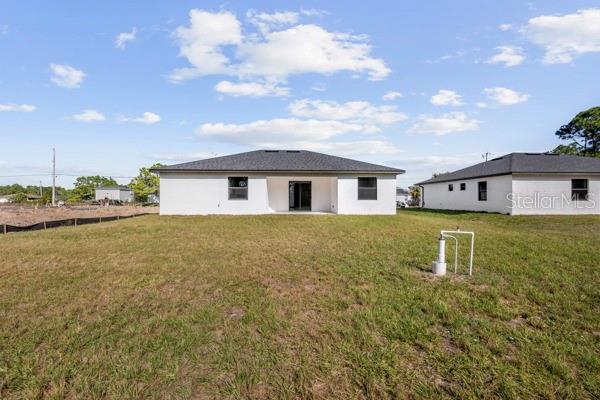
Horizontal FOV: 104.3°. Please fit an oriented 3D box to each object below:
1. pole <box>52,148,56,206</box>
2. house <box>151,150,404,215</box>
[{"bbox_3d":[-47.000,-4.350,44.700,0.310,11.100,0.310,0,0,0],"label":"pole"},{"bbox_3d":[-1.470,-1.790,22.200,17.050,5.680,13.200,0,0,0],"label":"house"}]

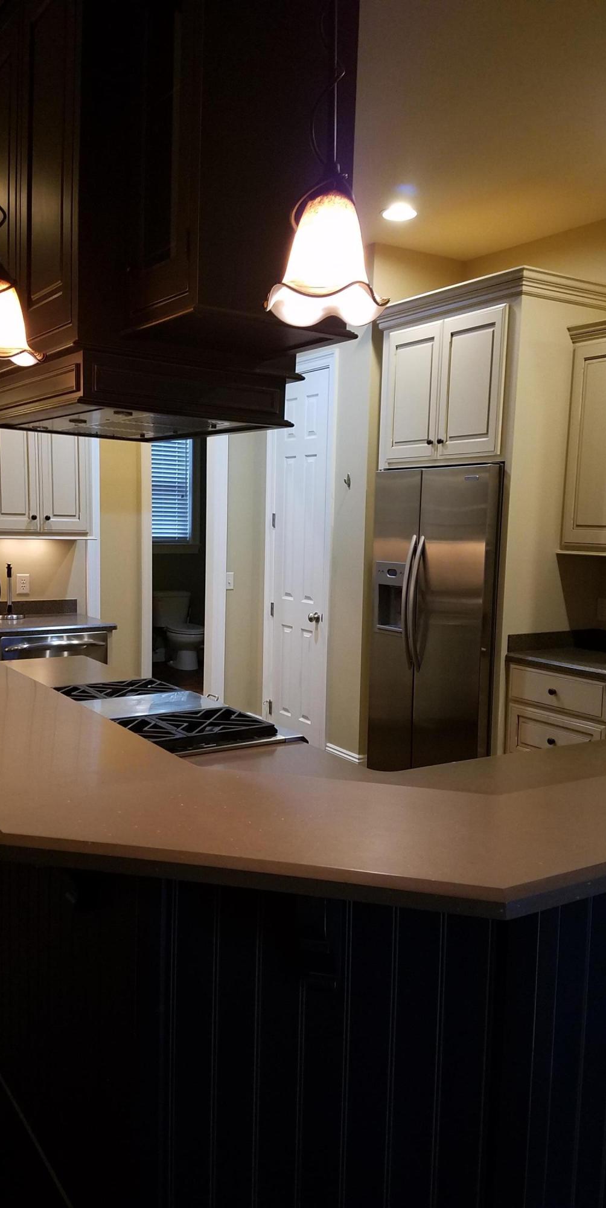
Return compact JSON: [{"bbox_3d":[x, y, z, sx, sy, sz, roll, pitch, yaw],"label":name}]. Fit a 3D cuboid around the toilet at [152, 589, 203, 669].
[{"bbox_3d":[-1.256,0.274,9.269,0.440,0.750,0.740,-2,6,-33],"label":"toilet"}]

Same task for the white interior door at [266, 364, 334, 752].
[{"bbox_3d":[-0.006,-0.238,5.917,0.055,2.470,0.640,-2,6,-33],"label":"white interior door"}]

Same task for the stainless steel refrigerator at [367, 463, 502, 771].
[{"bbox_3d":[0.905,0.189,5.080,0.715,1.825,0.915,-2,6,-33],"label":"stainless steel refrigerator"}]

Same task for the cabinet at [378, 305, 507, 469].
[{"bbox_3d":[0.977,-1.138,4.999,0.620,0.795,1.010,-2,6,-33],"label":"cabinet"}]

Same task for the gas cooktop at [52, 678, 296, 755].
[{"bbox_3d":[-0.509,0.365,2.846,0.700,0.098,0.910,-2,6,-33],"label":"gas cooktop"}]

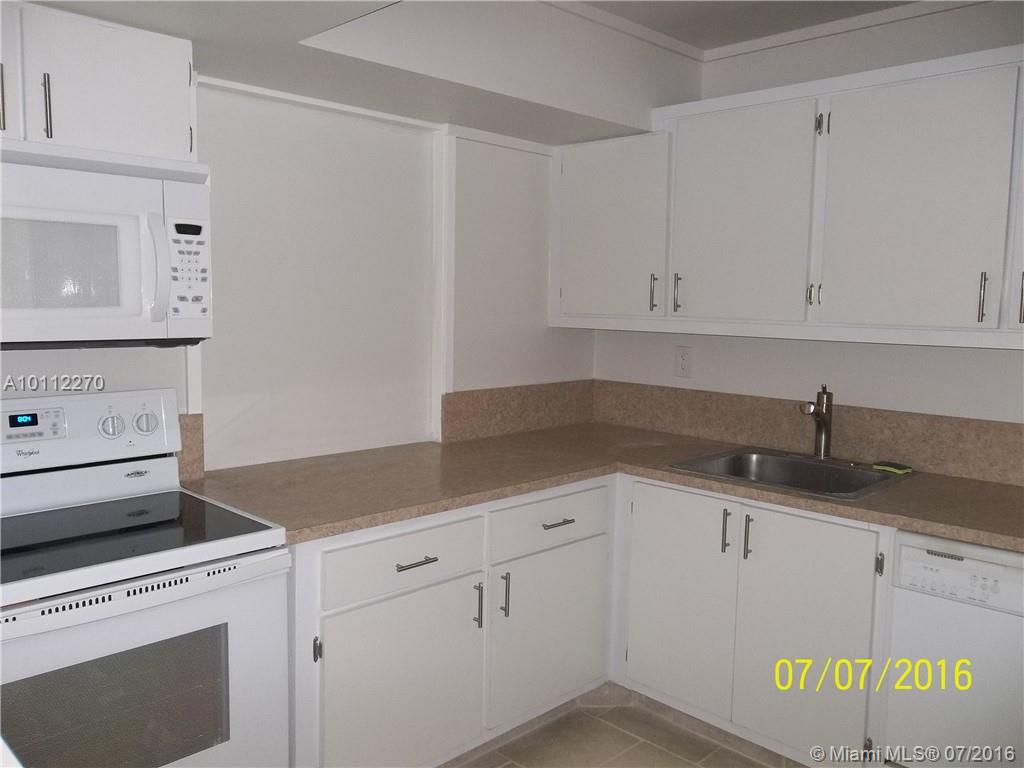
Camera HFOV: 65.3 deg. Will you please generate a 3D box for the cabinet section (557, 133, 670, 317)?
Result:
[{"bbox_3d":[0.503,-0.629,3.297,0.546,0.697,0.330,6,7,44],"label":"cabinet section"}]

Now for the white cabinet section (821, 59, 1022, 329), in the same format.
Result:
[{"bbox_3d":[1.310,-0.545,2.517,0.520,0.724,0.330,6,7,44],"label":"white cabinet section"}]

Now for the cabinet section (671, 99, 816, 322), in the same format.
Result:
[{"bbox_3d":[0.905,-0.597,2.908,0.538,0.726,0.330,6,7,44],"label":"cabinet section"}]

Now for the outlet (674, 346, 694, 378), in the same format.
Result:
[{"bbox_3d":[0.703,-0.088,3.256,0.075,0.119,0.012,7,8,44],"label":"outlet"}]

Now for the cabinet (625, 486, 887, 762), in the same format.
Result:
[{"bbox_3d":[0.877,0.686,2.602,0.785,0.689,0.560,7,8,44],"label":"cabinet"}]

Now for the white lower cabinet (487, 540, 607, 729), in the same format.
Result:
[{"bbox_3d":[-0.073,0.739,2.713,0.560,0.500,0.561,7,8,44],"label":"white lower cabinet"}]

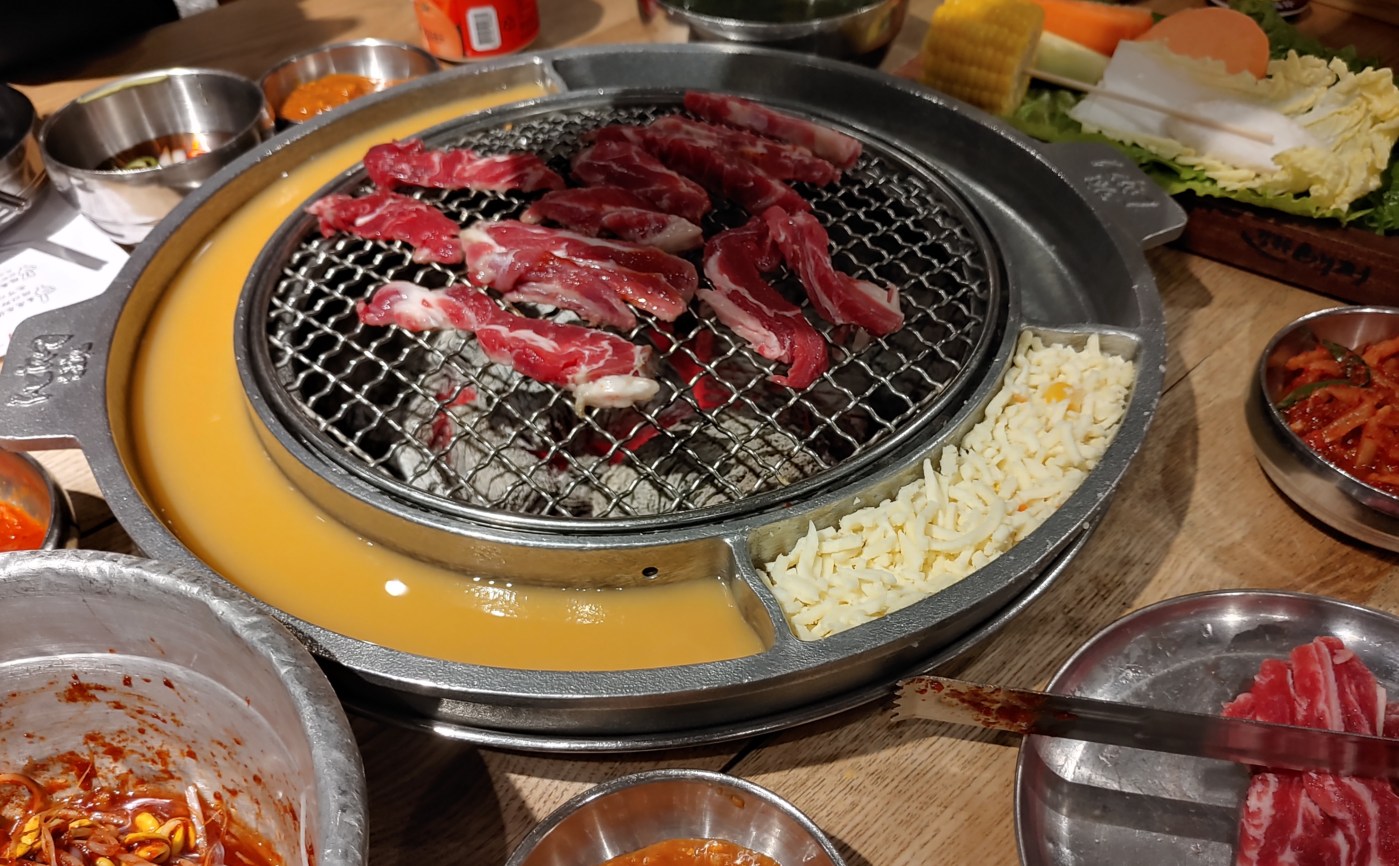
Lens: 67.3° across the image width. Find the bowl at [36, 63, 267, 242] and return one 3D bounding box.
[{"bbox_3d":[-0.228,-0.116,0.457,0.089,0.045,0.089,-1,44,0],"label":"bowl"}]

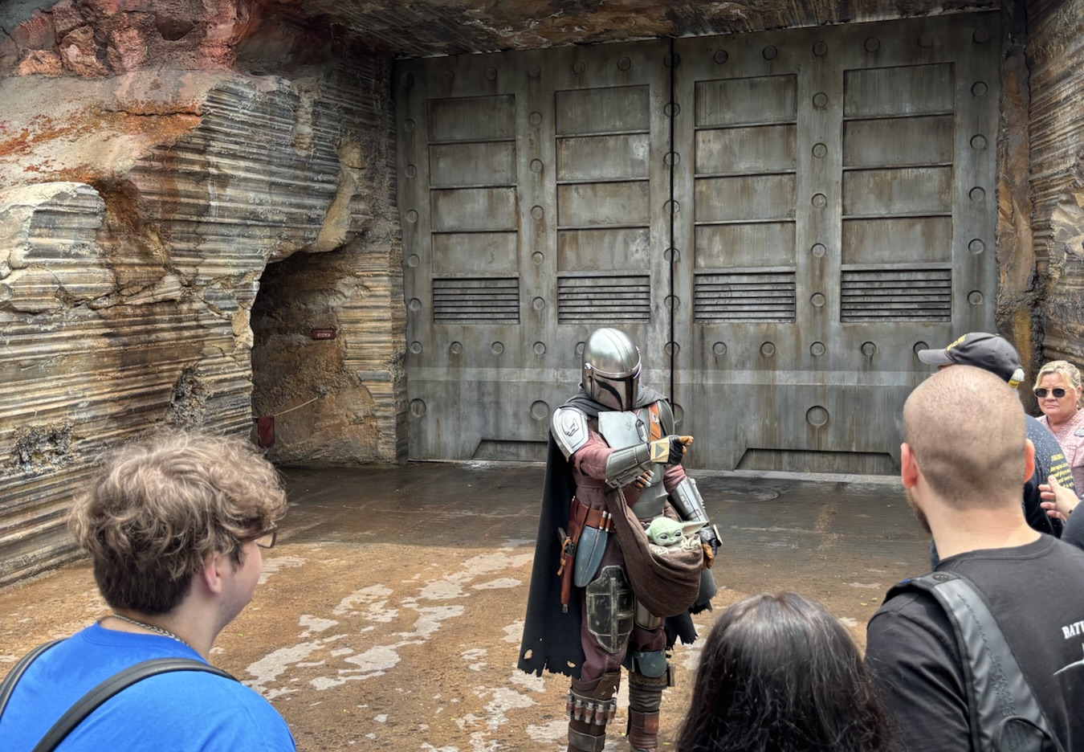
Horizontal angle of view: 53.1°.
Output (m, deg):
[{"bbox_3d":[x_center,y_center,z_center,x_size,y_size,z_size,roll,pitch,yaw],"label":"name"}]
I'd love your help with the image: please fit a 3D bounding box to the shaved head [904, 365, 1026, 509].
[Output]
[{"bbox_3d":[0.600,0.098,1.547,0.165,0.220,0.205,-1,5,3],"label":"shaved head"}]

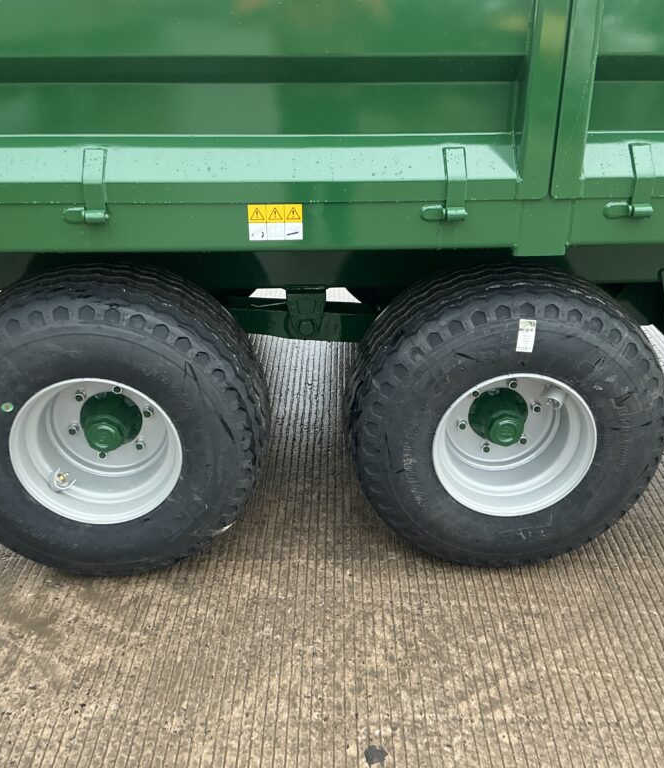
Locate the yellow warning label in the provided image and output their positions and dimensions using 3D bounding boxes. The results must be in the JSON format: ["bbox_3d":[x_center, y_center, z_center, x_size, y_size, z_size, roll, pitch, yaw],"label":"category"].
[{"bbox_3d":[-0.122,-0.352,1.810,0.118,0.079,0.003,-1,25,-2],"label":"yellow warning label"}]

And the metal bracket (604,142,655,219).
[{"bbox_3d":[0.654,-0.441,1.815,0.108,0.150,0.070,-1,25,-2],"label":"metal bracket"}]

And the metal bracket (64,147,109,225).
[{"bbox_3d":[-0.528,-0.421,1.769,0.098,0.148,0.070,-1,25,-2],"label":"metal bracket"}]

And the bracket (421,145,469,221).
[{"bbox_3d":[0.246,-0.431,1.800,0.103,0.149,0.070,-1,25,-2],"label":"bracket"}]

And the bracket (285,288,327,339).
[{"bbox_3d":[-0.080,-0.225,2.558,0.124,0.158,0.110,-1,25,-2],"label":"bracket"}]

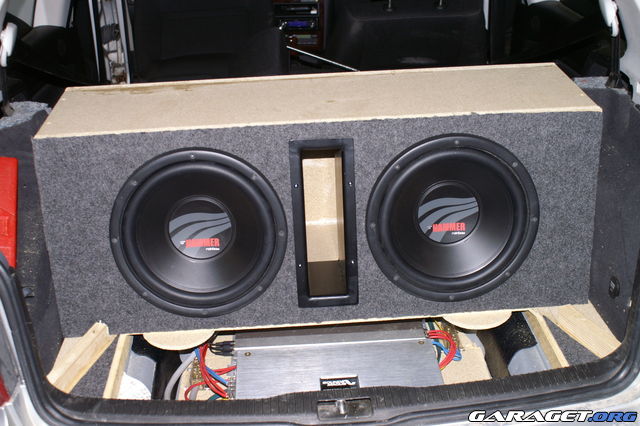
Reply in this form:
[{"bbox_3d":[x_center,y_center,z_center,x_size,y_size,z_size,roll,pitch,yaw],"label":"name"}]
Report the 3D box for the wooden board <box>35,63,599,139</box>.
[{"bbox_3d":[-0.003,-0.202,1.397,0.981,0.030,0.243,-3,30,-2],"label":"wooden board"}]

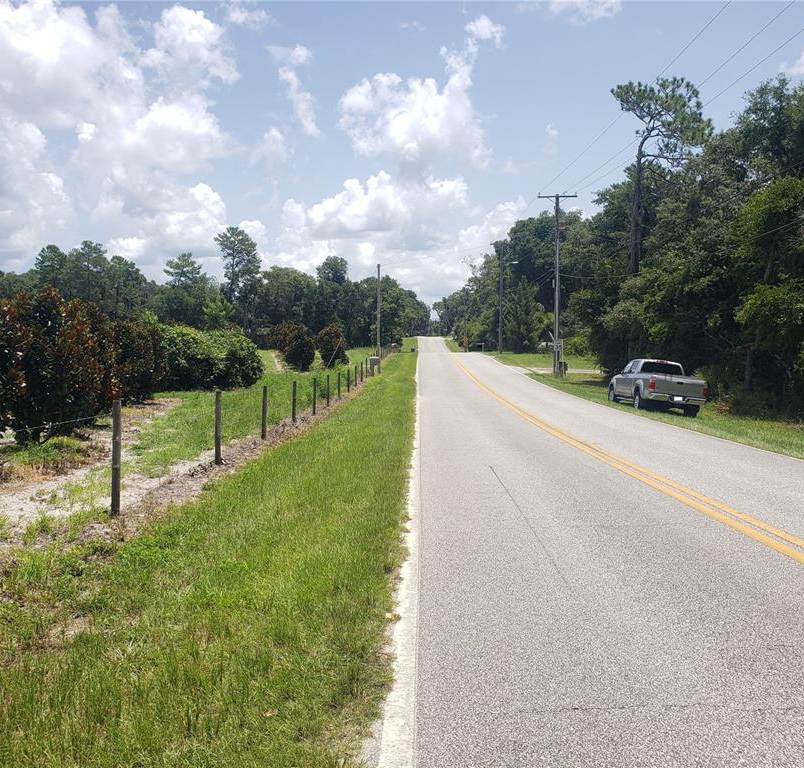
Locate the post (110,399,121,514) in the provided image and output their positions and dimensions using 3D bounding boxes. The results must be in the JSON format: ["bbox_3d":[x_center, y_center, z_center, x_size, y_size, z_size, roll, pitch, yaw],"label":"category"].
[{"bbox_3d":[-3.012,0.777,8.100,0.095,1.210,0.095,1,1,1],"label":"post"}]

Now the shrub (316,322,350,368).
[{"bbox_3d":[-4.988,-2.803,56.000,2.450,3.300,2.400,0,2,0],"label":"shrub"}]

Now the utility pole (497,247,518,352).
[{"bbox_3d":[11.042,-8.687,80.500,2.200,11.100,0.500,0,2,0],"label":"utility pole"}]

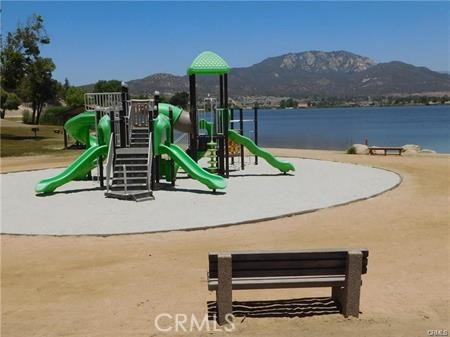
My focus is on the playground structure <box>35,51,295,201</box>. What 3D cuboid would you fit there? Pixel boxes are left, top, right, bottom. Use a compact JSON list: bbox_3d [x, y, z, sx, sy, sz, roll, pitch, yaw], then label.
[{"bbox_3d":[-1.706,-1.834,17.683,8.550,4.400,7.800,-2,7,-10],"label":"playground structure"}]

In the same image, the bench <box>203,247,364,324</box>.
[{"bbox_3d":[0.723,1.333,6.218,1.830,0.810,0.610,-1,7,-5],"label":"bench"}]

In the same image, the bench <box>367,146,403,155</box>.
[{"bbox_3d":[8.091,-0.882,26.200,1.720,0.430,0.450,-1,7,-5],"label":"bench"}]

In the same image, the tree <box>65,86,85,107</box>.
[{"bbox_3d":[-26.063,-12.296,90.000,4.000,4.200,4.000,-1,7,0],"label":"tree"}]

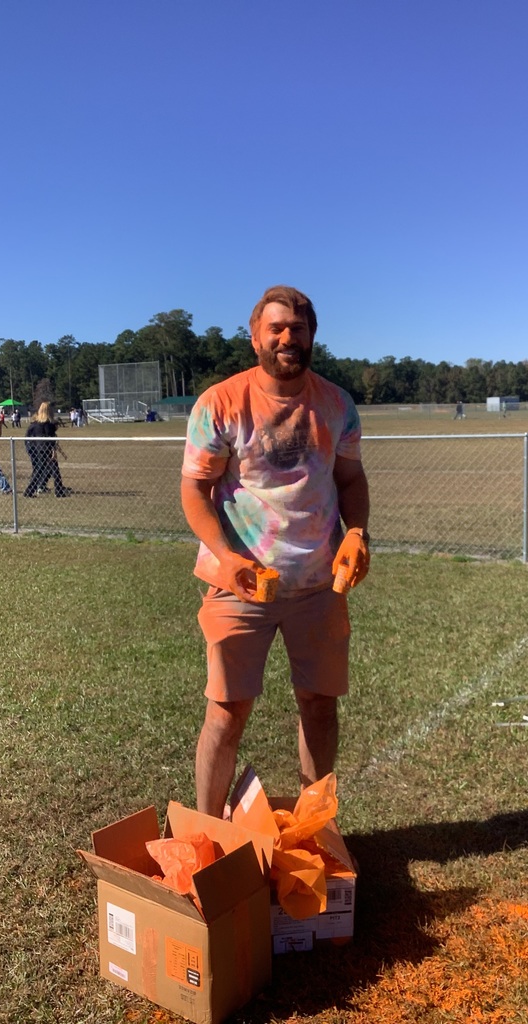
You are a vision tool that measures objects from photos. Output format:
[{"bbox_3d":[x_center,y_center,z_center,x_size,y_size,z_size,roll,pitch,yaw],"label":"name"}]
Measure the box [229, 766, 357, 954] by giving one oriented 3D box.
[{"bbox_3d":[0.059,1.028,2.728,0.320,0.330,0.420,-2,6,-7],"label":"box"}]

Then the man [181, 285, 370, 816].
[{"bbox_3d":[0.041,0.228,3.000,0.610,1.860,0.450,-2,6,-7],"label":"man"}]

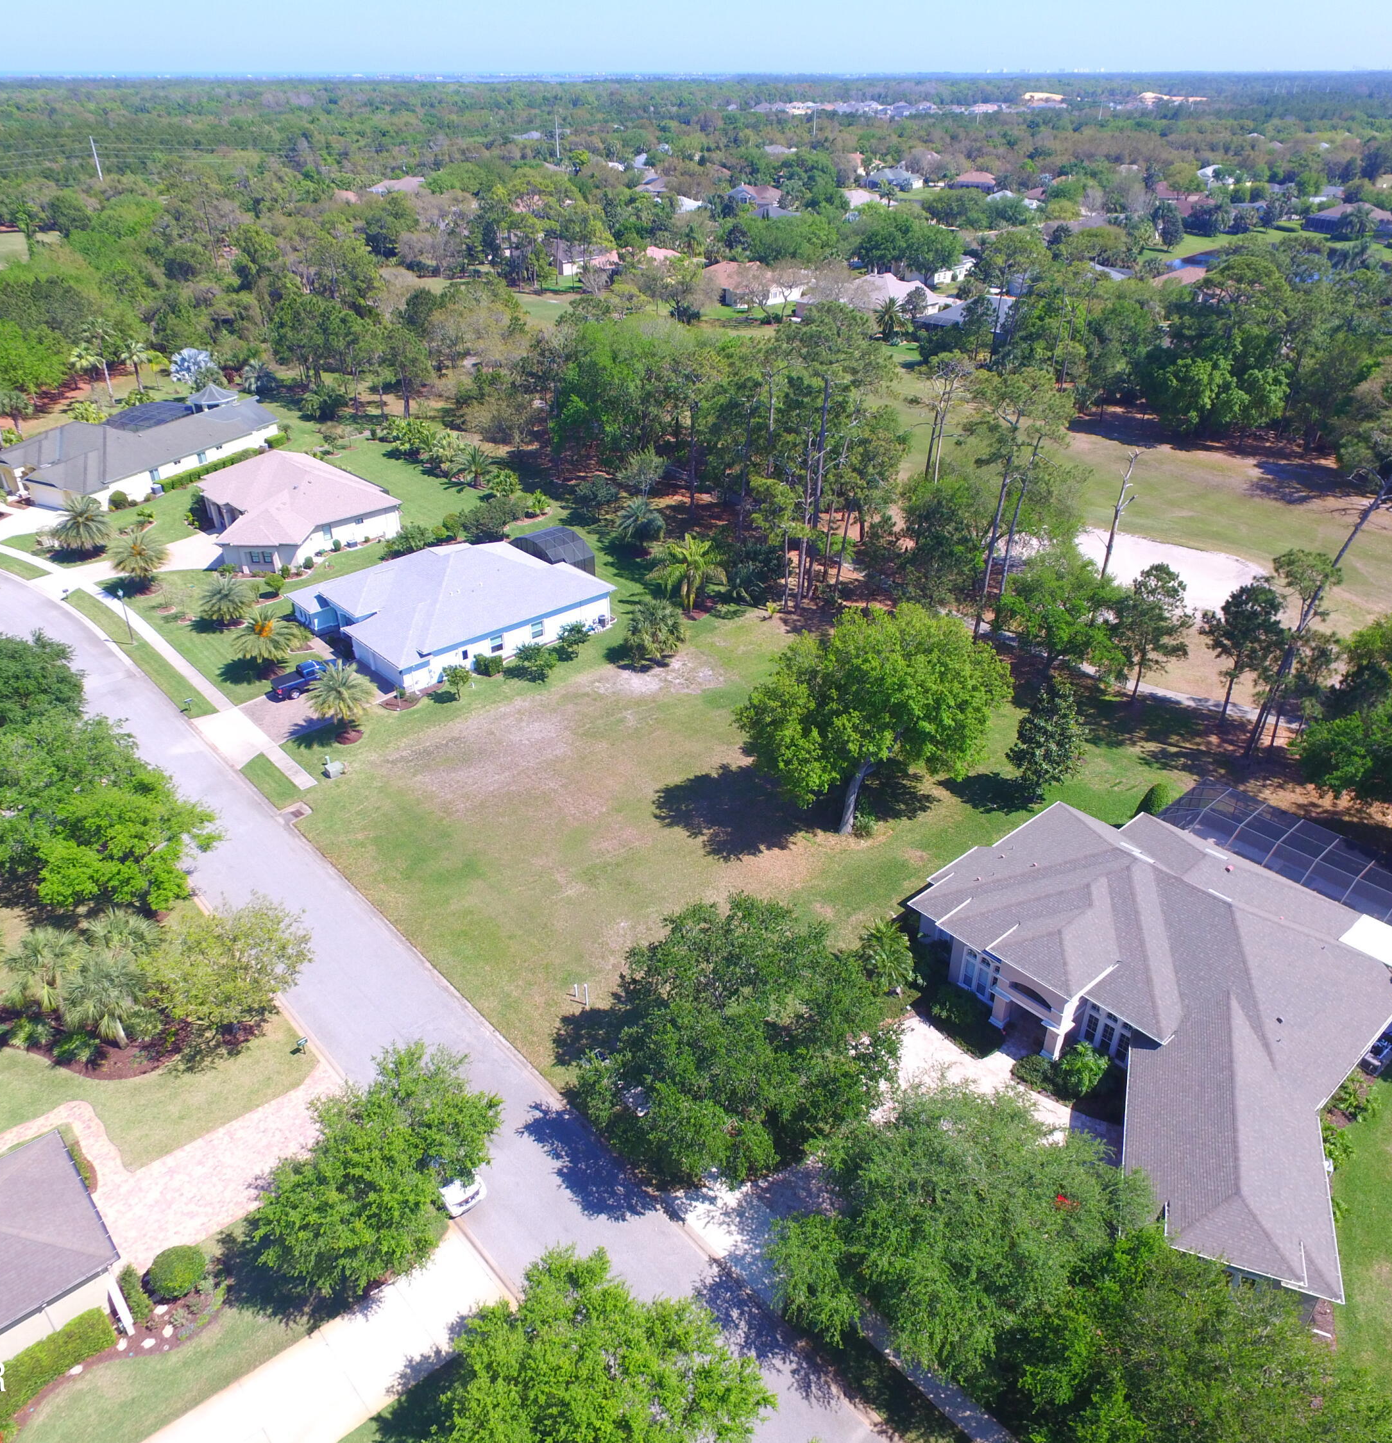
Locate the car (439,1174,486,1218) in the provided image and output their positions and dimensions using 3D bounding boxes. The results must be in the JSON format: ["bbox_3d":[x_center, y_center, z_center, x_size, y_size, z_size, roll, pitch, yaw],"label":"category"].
[{"bbox_3d":[-11.682,20.457,51.143,1.820,1.470,4.700,-24,38,-34],"label":"car"}]

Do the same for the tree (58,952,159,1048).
[{"bbox_3d":[-30.899,15.301,59.222,4.500,5.700,4.500,0,30,0],"label":"tree"}]

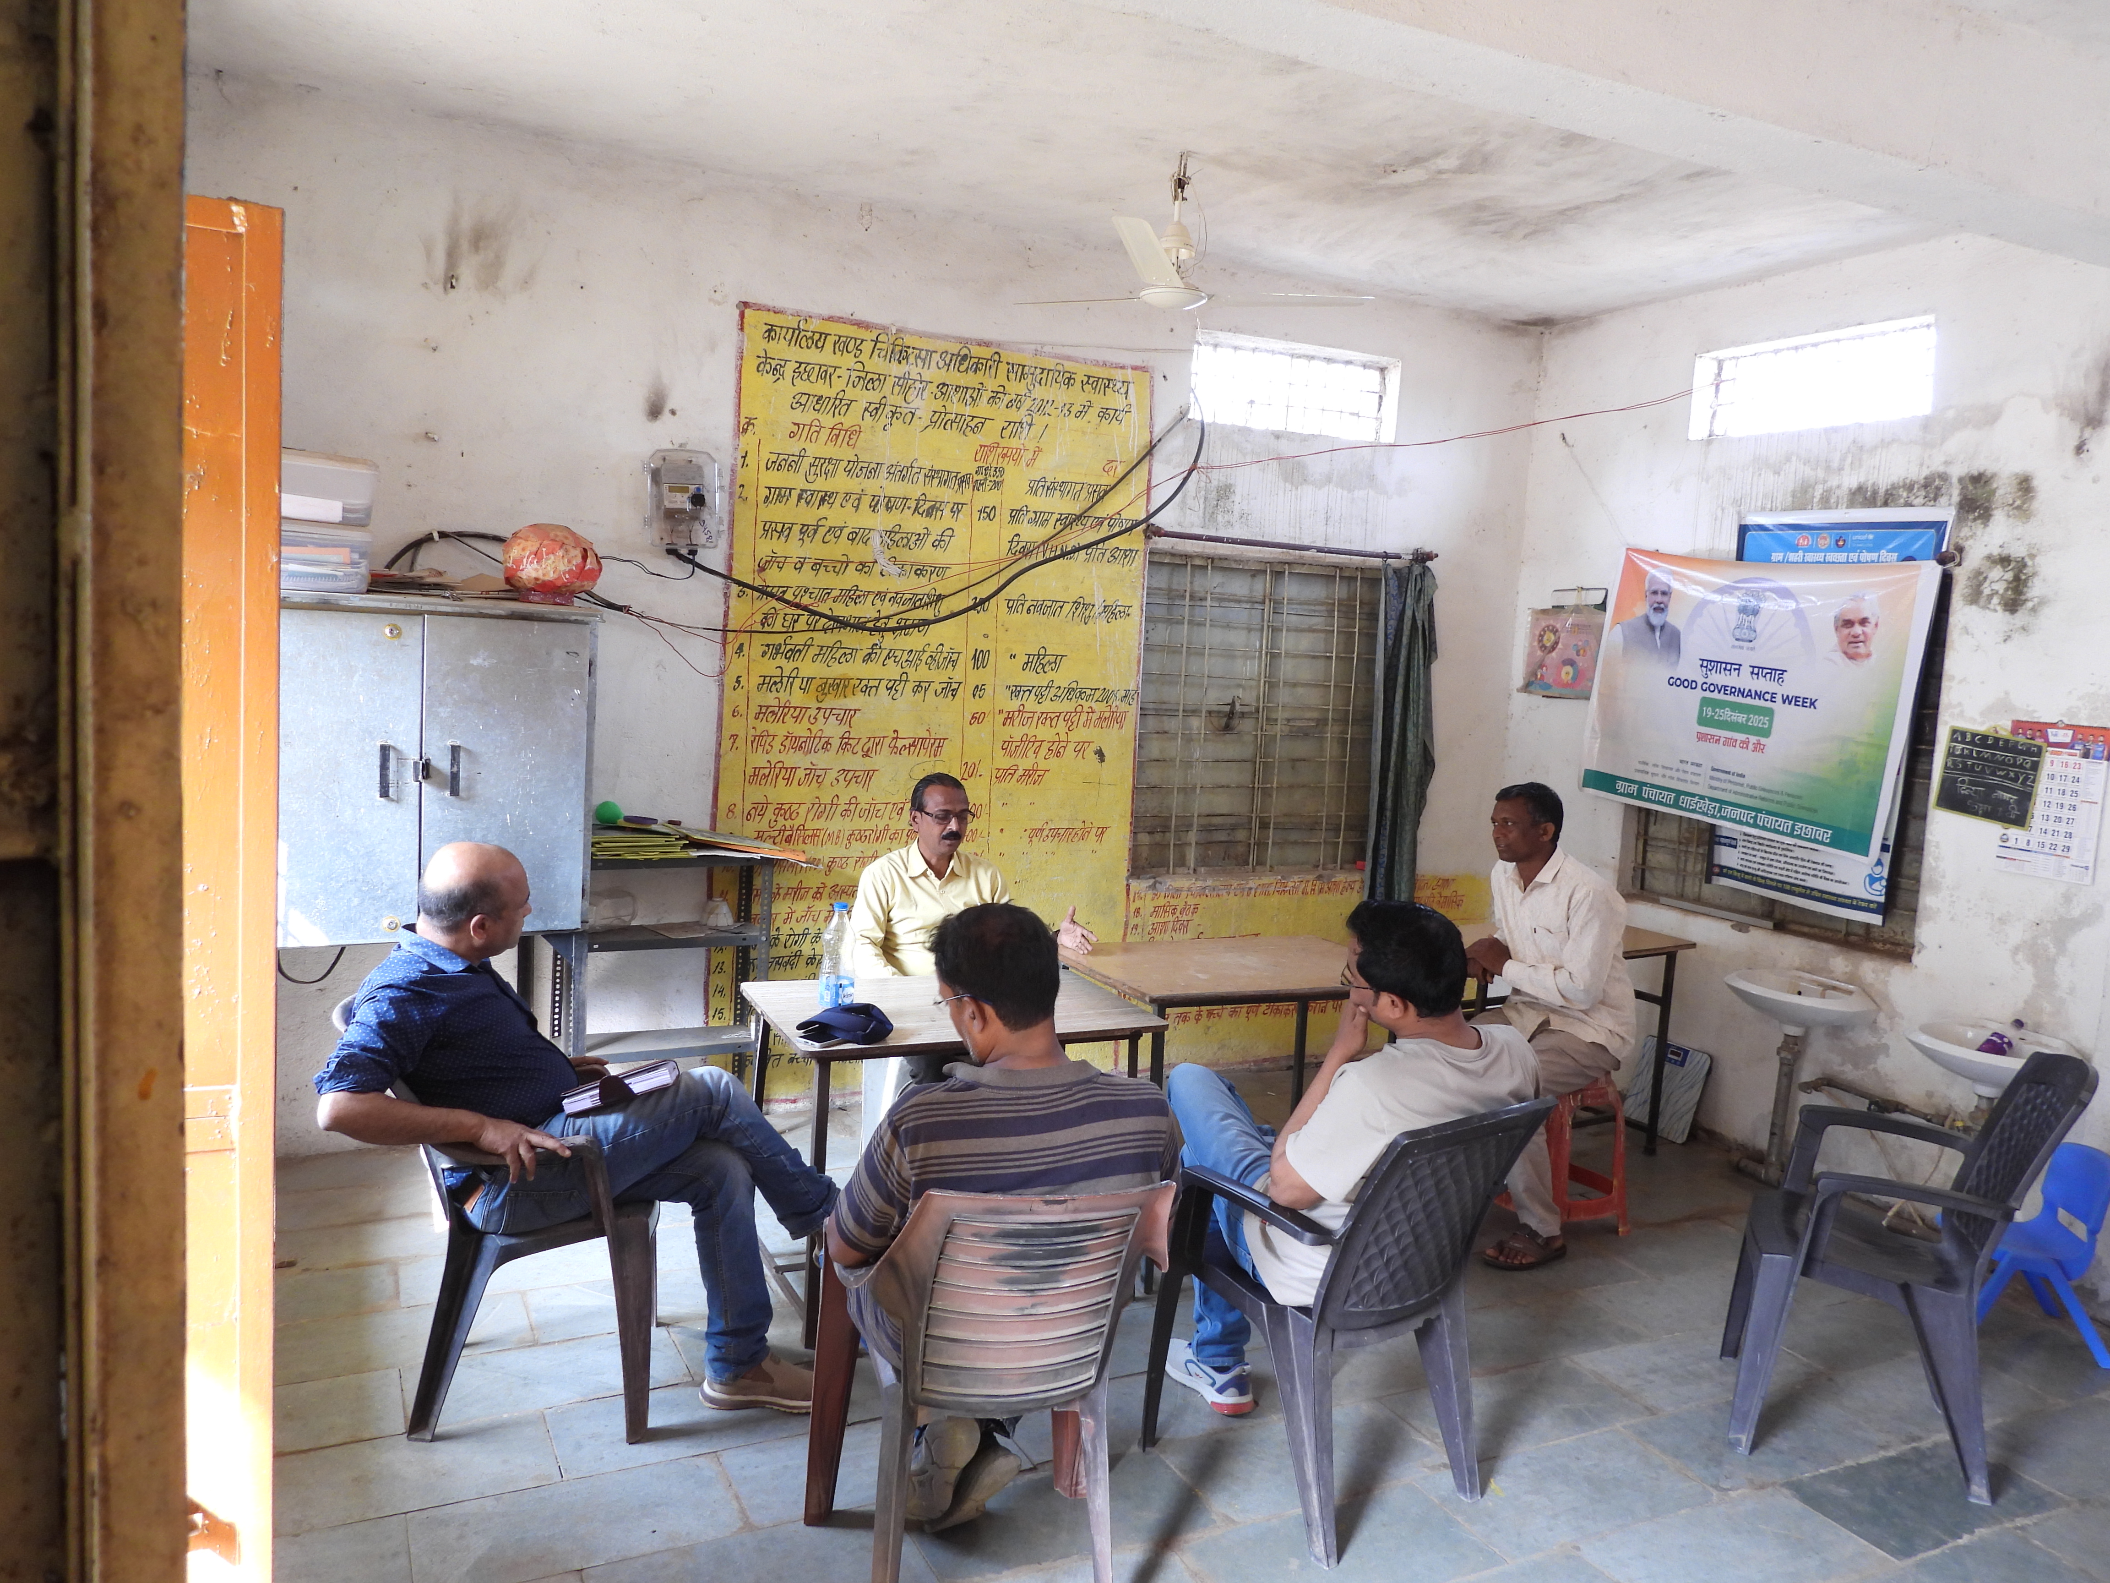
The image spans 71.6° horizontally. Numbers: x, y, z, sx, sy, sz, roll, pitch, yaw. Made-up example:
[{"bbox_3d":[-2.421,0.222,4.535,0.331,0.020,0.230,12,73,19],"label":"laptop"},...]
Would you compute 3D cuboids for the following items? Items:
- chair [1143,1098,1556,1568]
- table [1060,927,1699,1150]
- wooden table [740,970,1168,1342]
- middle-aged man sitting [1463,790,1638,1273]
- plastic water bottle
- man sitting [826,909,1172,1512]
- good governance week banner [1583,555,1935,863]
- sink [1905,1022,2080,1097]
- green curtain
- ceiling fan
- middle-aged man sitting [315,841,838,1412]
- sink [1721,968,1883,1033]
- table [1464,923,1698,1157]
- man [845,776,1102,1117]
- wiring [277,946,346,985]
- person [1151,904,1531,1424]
[{"bbox_3d":[0.580,0.969,2.916,0.567,0.864,0.609,-1,7,-36],"label":"chair"},{"bbox_3d":[1.182,0.909,4.953,2.480,0.750,0.800,1,6,-26],"label":"table"},{"bbox_3d":[-0.290,0.909,3.809,0.961,0.717,0.698,1,6,-26],"label":"wooden table"},{"bbox_3d":[1.510,0.672,4.560,0.650,1.340,0.550,0,7,-30],"label":"middle-aged man sitting"},{"bbox_3d":[-0.548,0.413,3.710,0.081,0.257,0.081,1,6,-26],"label":"plastic water bottle"},{"bbox_3d":[-0.130,0.798,2.740,0.600,1.250,0.740,2,6,-12],"label":"man sitting"},{"bbox_3d":[2.530,-0.379,5.410,0.050,0.990,1.380,7,7,-24],"label":"good governance week banner"},{"bbox_3d":[2.845,0.815,4.400,0.370,0.180,0.460,1,6,-23],"label":"sink"},{"bbox_3d":[1.438,-0.196,6.061,0.334,1.515,0.132,1,6,-26],"label":"green curtain"},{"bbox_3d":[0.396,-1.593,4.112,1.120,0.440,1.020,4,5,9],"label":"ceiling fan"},{"bbox_3d":[-1.030,0.726,3.250,1.080,1.180,0.620,2,6,-15],"label":"middle-aged man sitting"},{"bbox_3d":[2.580,0.750,5.060,0.370,0.180,0.460,1,6,-23],"label":"sink"},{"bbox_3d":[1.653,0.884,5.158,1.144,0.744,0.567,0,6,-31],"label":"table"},{"bbox_3d":[-0.265,0.599,4.249,0.688,1.255,0.708,1,6,-21],"label":"man"},{"bbox_3d":[-2.244,0.520,4.420,0.210,0.130,0.050,1,6,-26],"label":"wiring"},{"bbox_3d":[0.575,0.809,3.170,0.600,1.230,0.800,-1,7,-39],"label":"person"}]

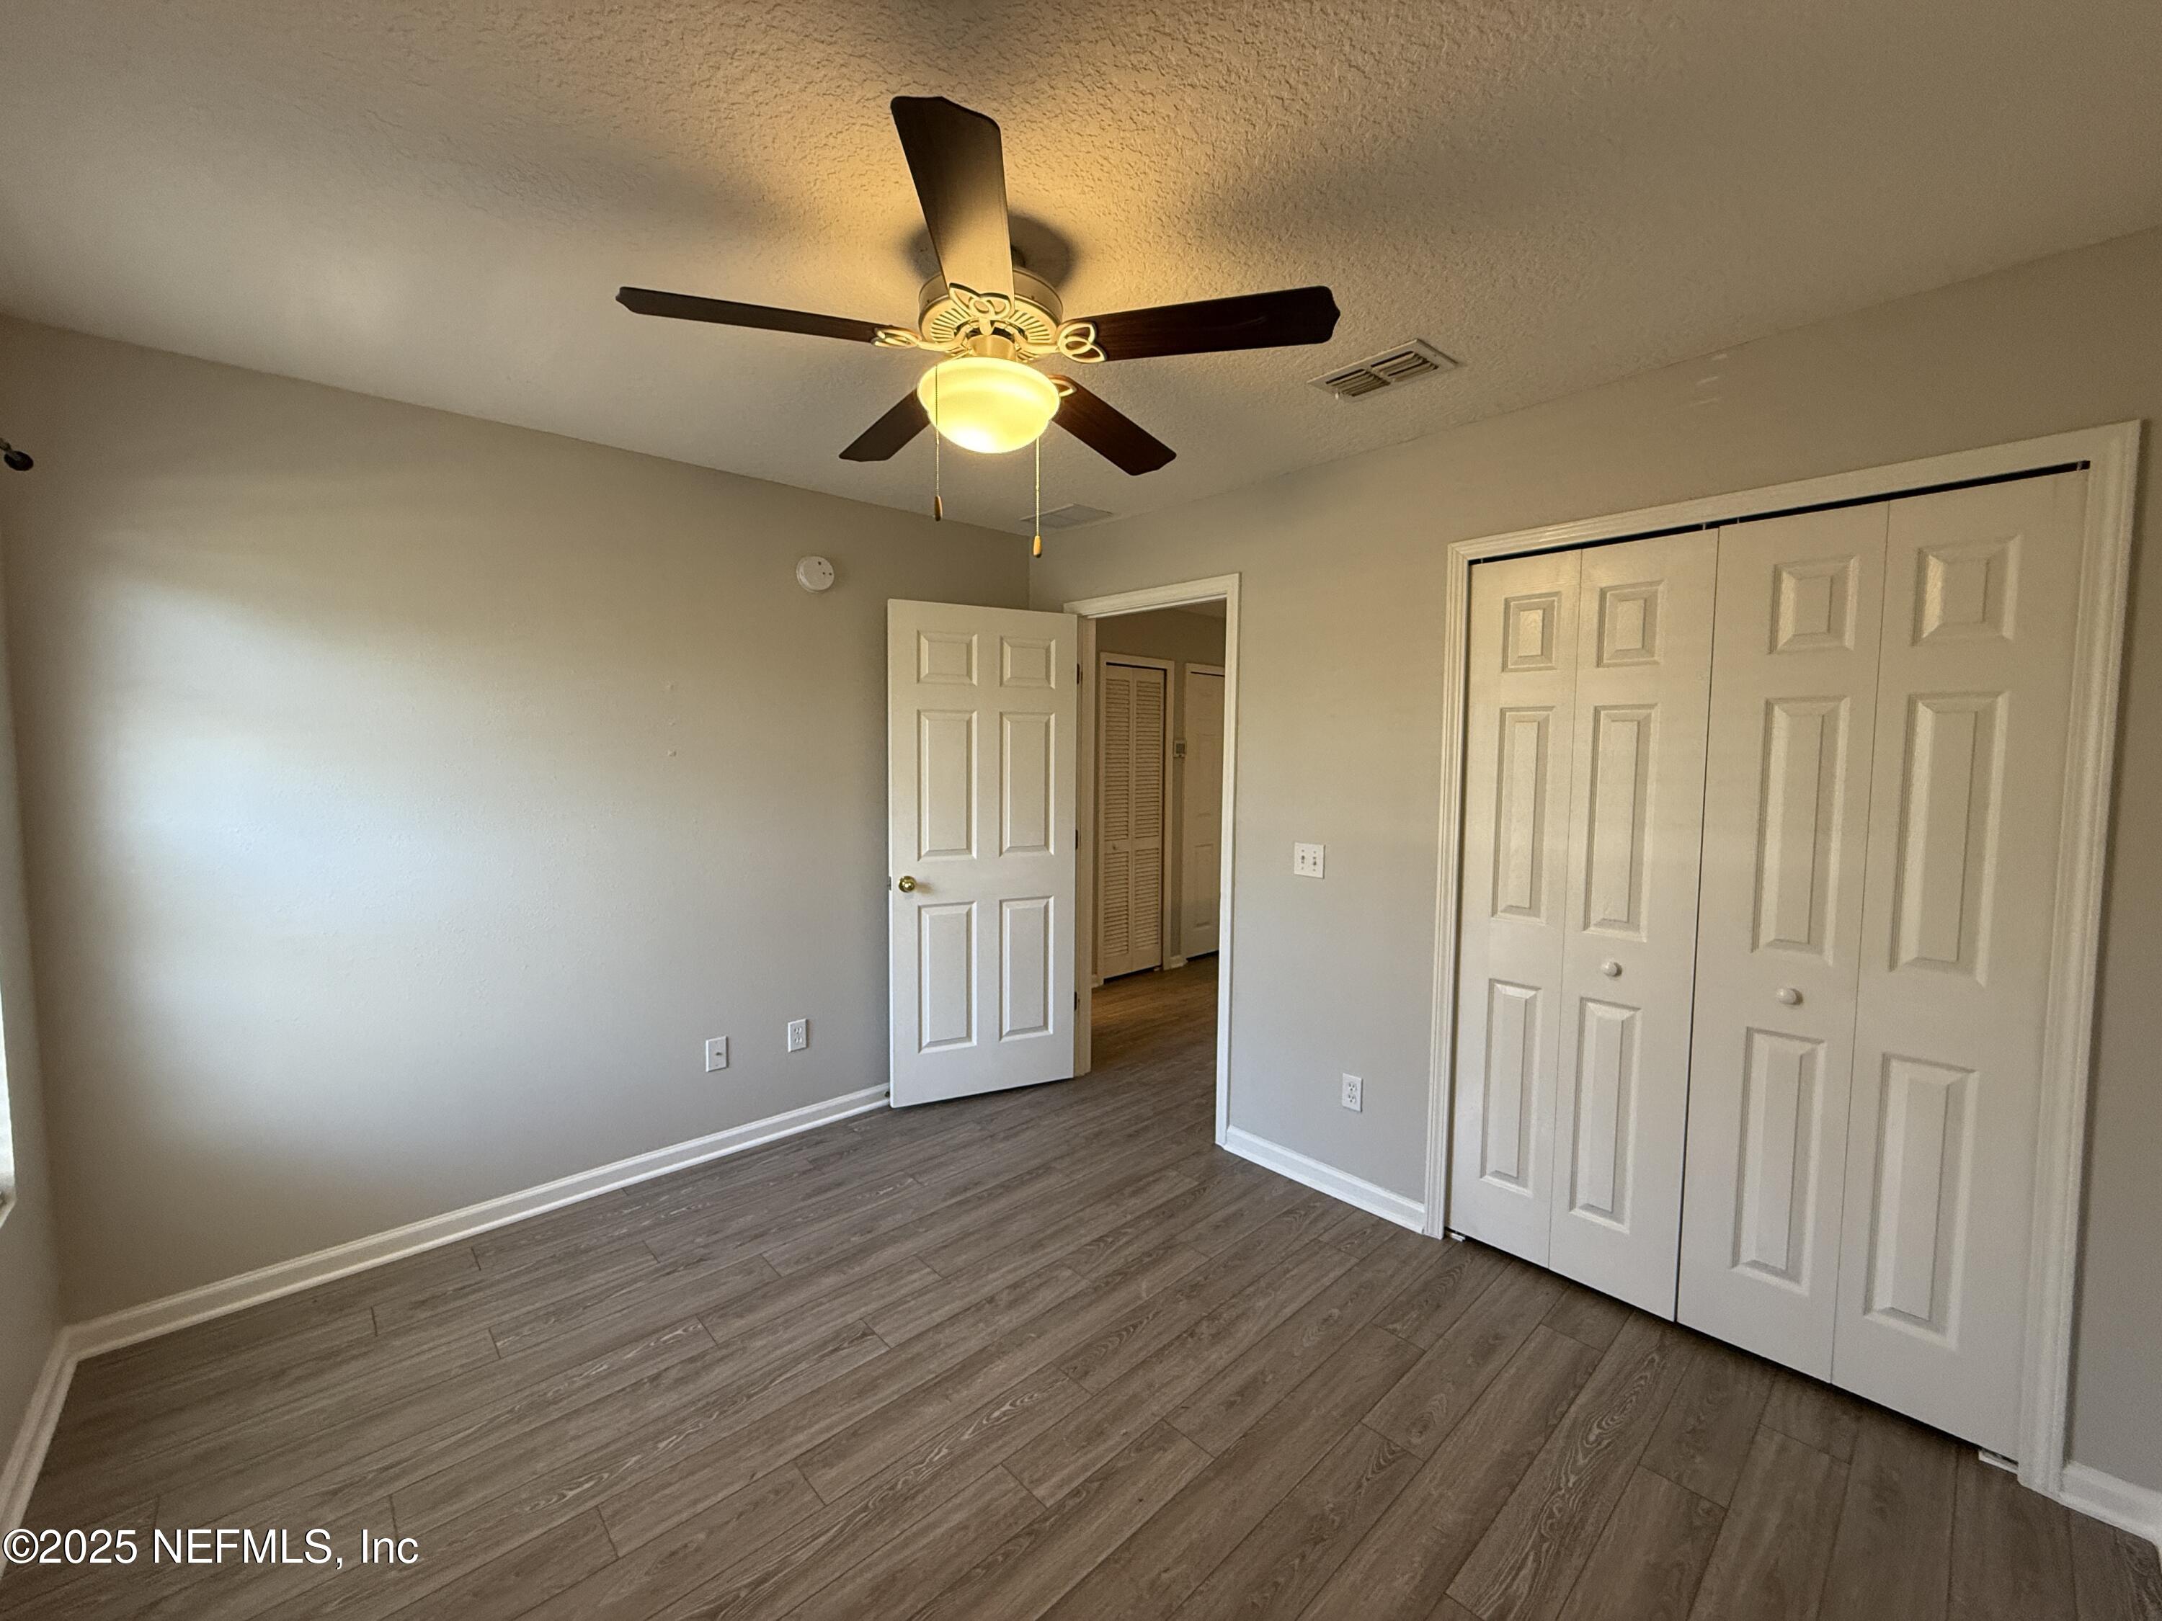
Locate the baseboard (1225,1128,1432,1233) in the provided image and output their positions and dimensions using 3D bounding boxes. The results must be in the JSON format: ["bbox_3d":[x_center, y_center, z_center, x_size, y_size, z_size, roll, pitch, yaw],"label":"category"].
[{"bbox_3d":[0.809,1.241,2.978,0.020,0.095,0.756,-4,5,-43],"label":"baseboard"}]

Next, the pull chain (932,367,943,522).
[{"bbox_3d":[-0.259,-0.663,1.587,0.014,0.275,0.014,-4,5,-43],"label":"pull chain"}]

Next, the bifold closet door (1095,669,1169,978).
[{"bbox_3d":[0.324,0.076,5.715,0.600,1.990,0.037,-4,5,-43],"label":"bifold closet door"}]

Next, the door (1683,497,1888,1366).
[{"bbox_3d":[1.653,0.324,2.079,0.038,2.000,0.301,-4,5,-43],"label":"door"}]

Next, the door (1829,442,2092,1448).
[{"bbox_3d":[1.858,0.340,1.857,0.038,2.000,0.301,-4,5,-43],"label":"door"}]

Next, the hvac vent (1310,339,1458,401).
[{"bbox_3d":[0.752,-1.093,2.196,0.197,0.018,0.305,-4,5,-43],"label":"hvac vent"}]

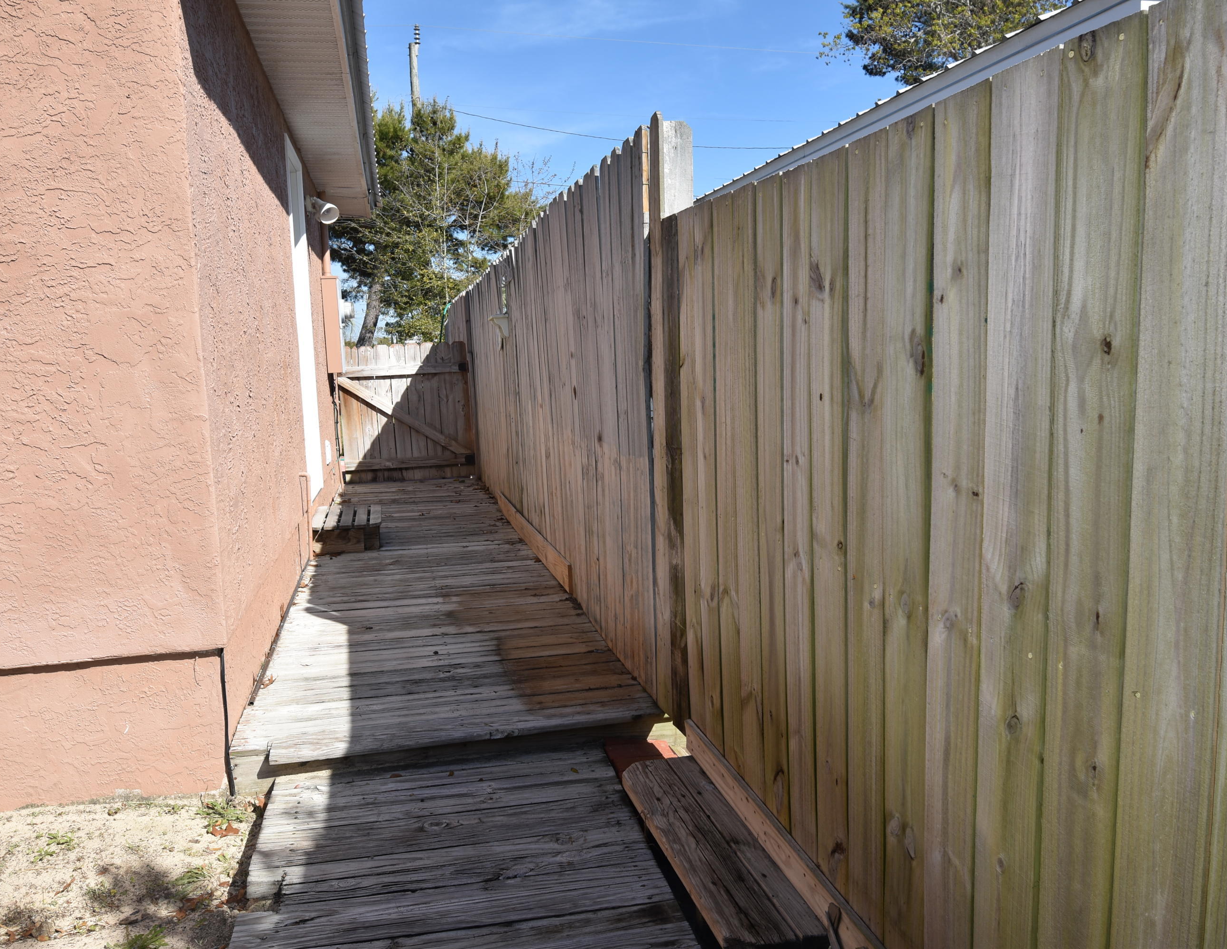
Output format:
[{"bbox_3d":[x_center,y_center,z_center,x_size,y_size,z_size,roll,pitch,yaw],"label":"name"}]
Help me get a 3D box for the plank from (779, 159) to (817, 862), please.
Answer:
[{"bbox_3d":[0.417,0.163,2.089,0.020,1.620,0.140,-4,9,-14],"label":"plank"}]

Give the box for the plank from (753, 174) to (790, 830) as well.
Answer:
[{"bbox_3d":[0.380,0.143,2.232,0.020,1.620,0.140,-4,9,-14],"label":"plank"}]

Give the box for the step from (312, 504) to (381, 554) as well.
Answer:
[{"bbox_3d":[-1.755,0.365,6.298,0.430,0.172,0.750,-4,9,-14],"label":"step"}]

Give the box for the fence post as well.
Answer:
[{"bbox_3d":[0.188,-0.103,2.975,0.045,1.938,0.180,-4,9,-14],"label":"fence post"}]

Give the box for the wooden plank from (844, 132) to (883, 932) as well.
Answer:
[{"bbox_3d":[0.489,0.200,1.811,0.020,1.620,0.140,-4,9,-14],"label":"wooden plank"}]

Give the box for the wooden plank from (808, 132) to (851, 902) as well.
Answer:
[{"bbox_3d":[0.453,0.181,1.950,0.020,1.620,0.140,-4,9,-14],"label":"wooden plank"}]

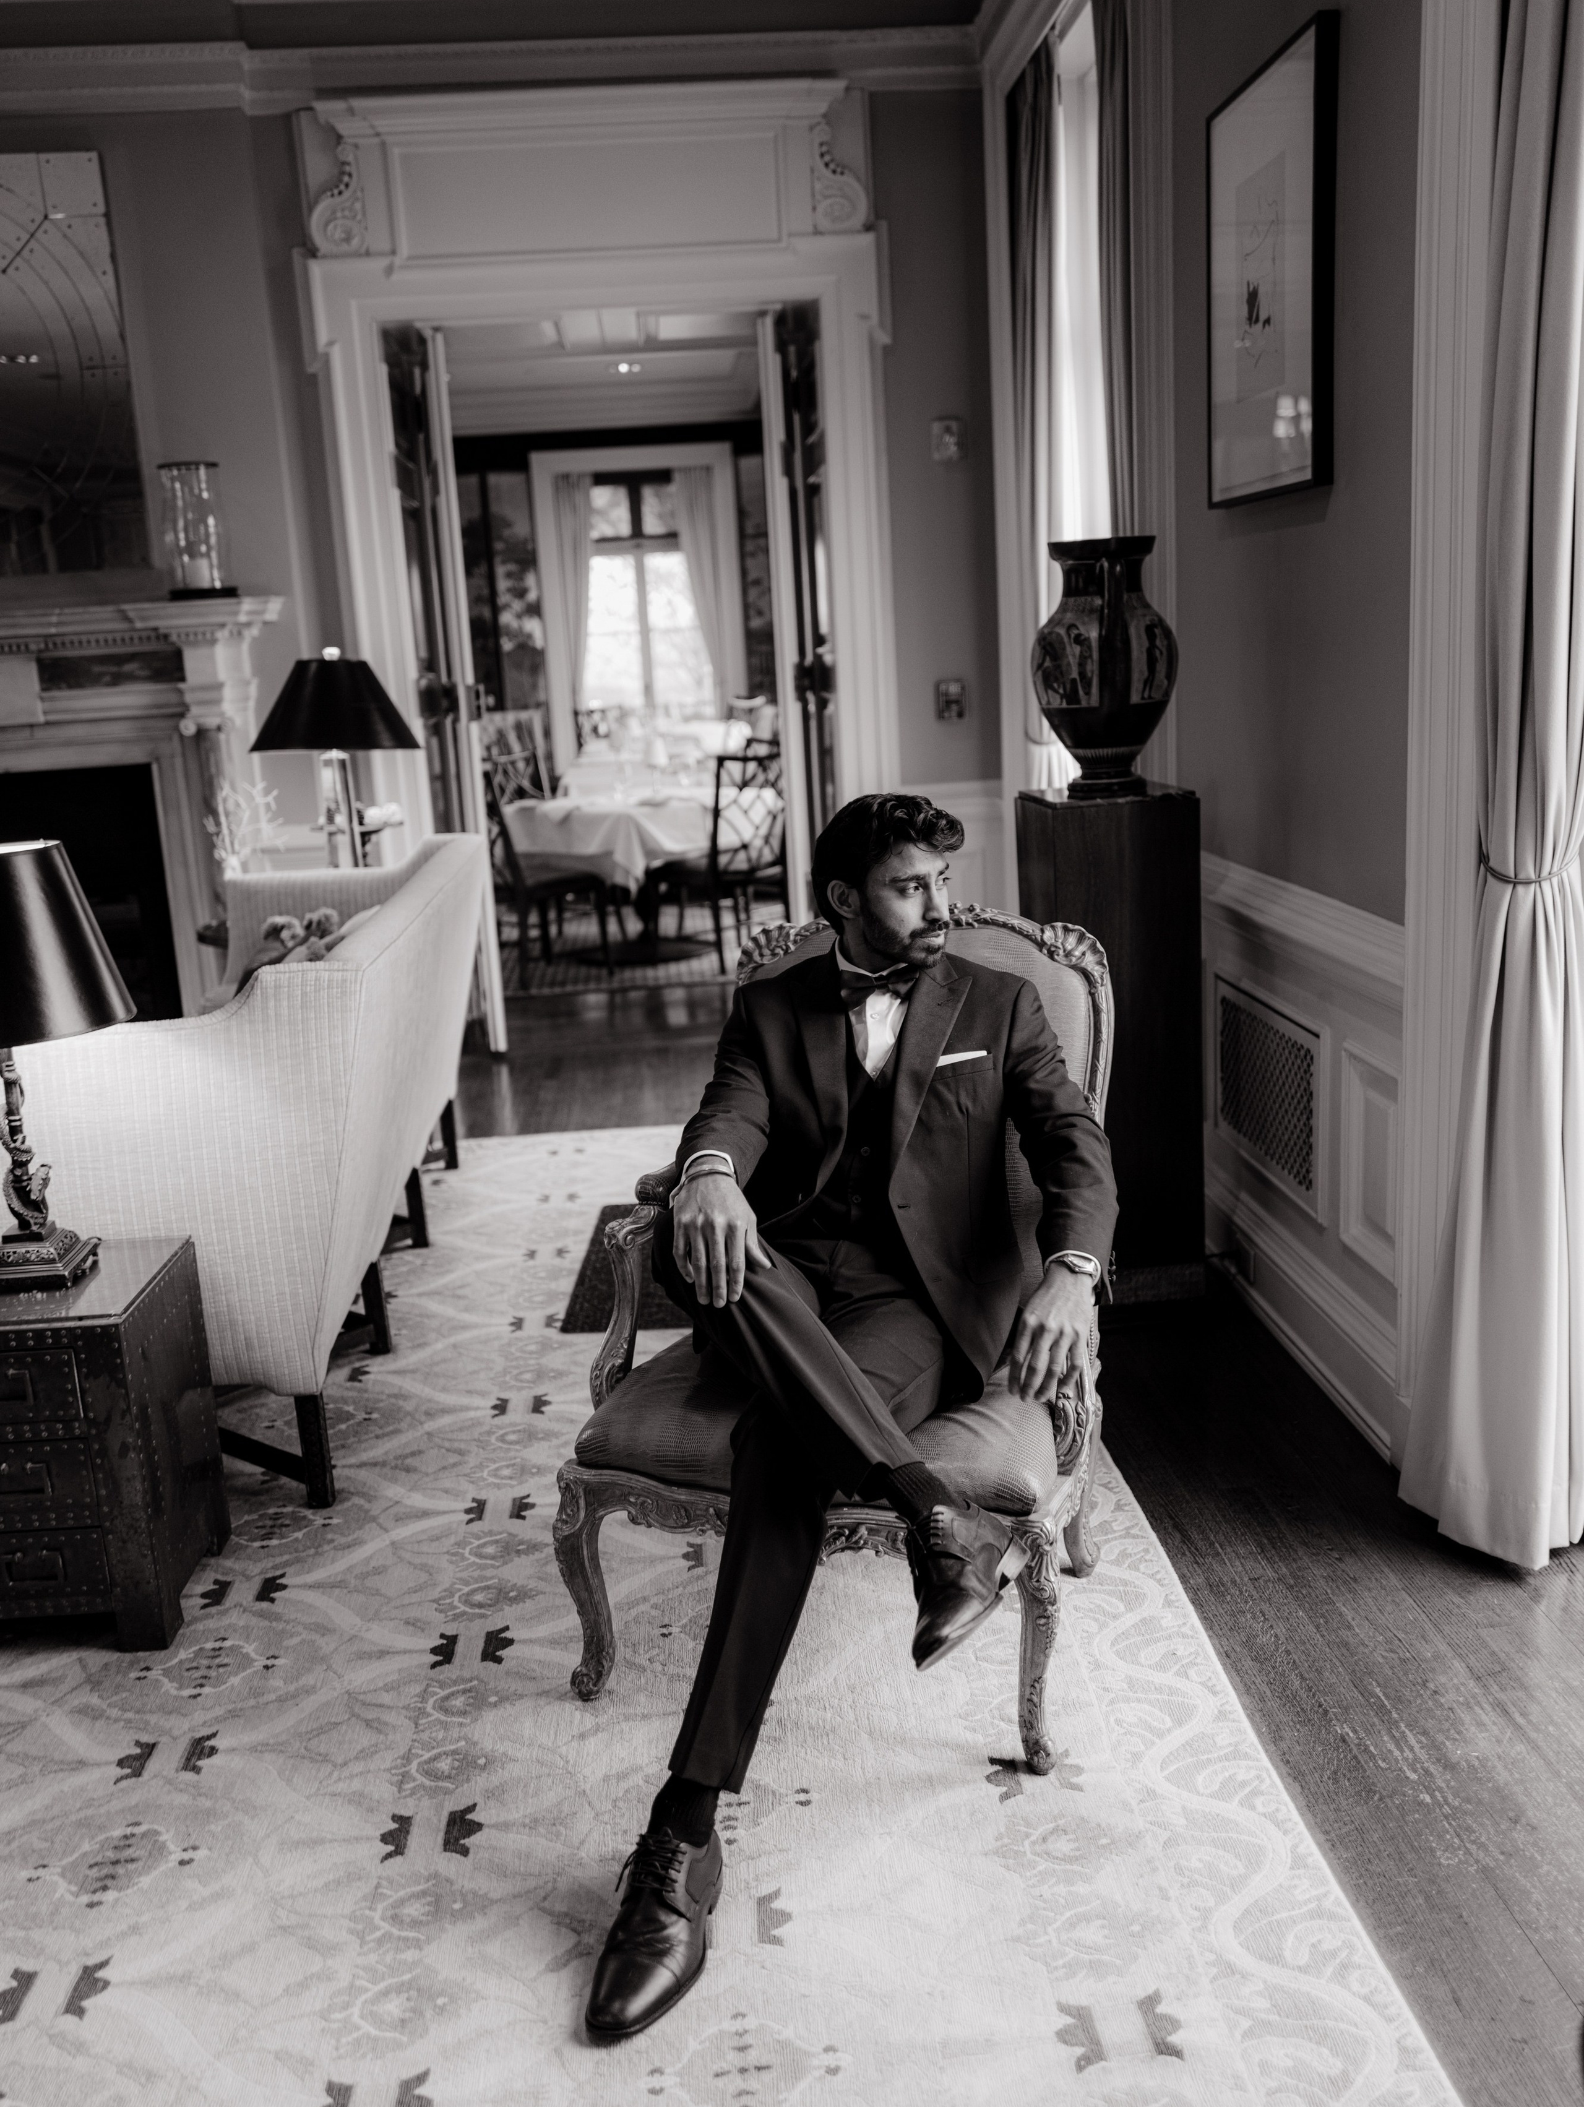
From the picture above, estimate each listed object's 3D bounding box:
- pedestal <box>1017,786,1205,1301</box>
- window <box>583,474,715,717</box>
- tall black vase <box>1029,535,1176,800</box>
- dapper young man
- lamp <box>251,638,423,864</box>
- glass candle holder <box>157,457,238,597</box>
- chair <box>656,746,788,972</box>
[{"bbox_3d":[0.705,-0.020,4.094,0.320,1.085,0.330,-4,13,-3],"label":"pedestal"},{"bbox_3d":[-1.128,-3.576,14.673,1.200,2.075,0.150,-4,13,-3],"label":"window"},{"bbox_3d":[0.661,-0.808,3.907,0.303,0.538,0.303,-3,13,1],"label":"tall black vase"},{"bbox_3d":[0.085,0.332,2.352,0.600,1.242,1.080,1,13,17],"label":"dapper young man"},{"bbox_3d":[-1.403,-0.858,5.724,0.515,0.800,0.515,-4,13,-3],"label":"lamp"},{"bbox_3d":[-1.871,-1.651,5.818,0.206,0.394,0.206,-4,13,-3],"label":"glass candle holder"},{"bbox_3d":[-0.320,-0.903,8.508,0.480,0.963,0.560,-14,16,-39],"label":"chair"}]

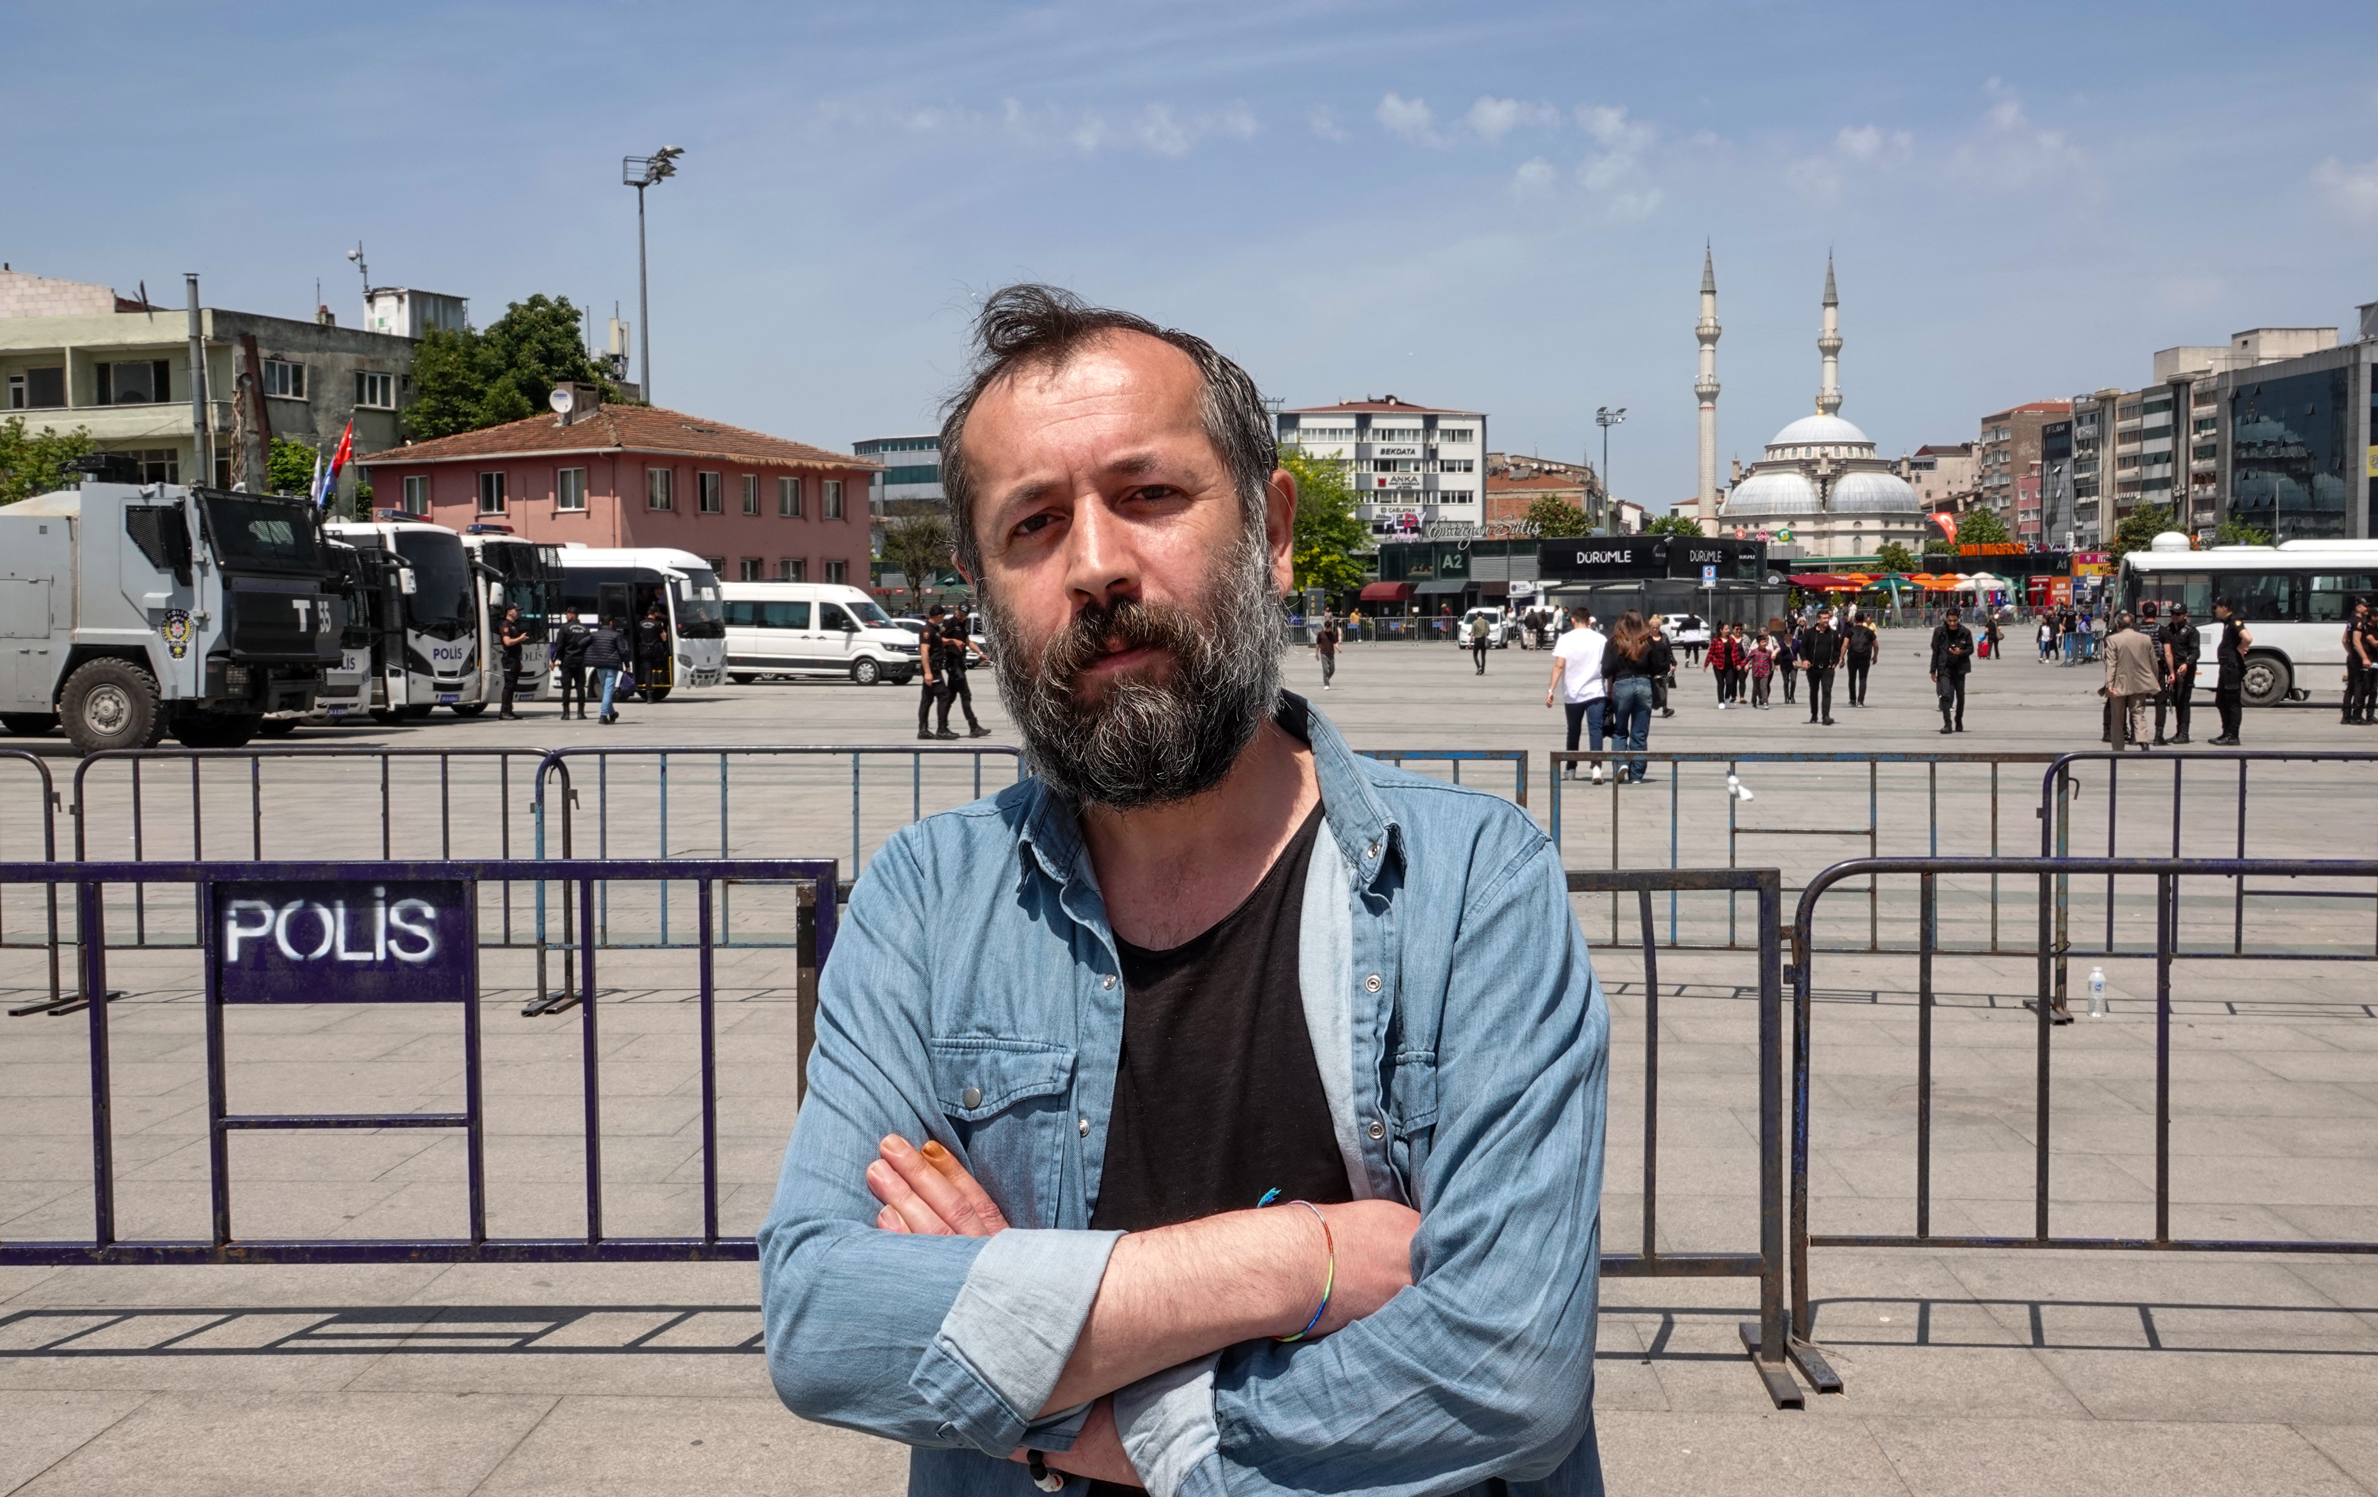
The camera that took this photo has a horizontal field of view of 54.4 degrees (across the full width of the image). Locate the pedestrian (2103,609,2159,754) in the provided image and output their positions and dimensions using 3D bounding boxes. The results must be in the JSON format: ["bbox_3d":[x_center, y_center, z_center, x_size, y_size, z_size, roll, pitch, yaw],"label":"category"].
[{"bbox_3d":[11.135,-0.757,27.300,0.560,1.690,0.420,1,4,18],"label":"pedestrian"}]

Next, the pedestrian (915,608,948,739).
[{"bbox_3d":[-3.388,-1.016,31.000,0.480,1.810,0.520,-1,3,-13],"label":"pedestrian"}]

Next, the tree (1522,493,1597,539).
[{"bbox_3d":[23.980,-11.882,149.566,5.000,9.000,5.000,0,3,0],"label":"tree"}]

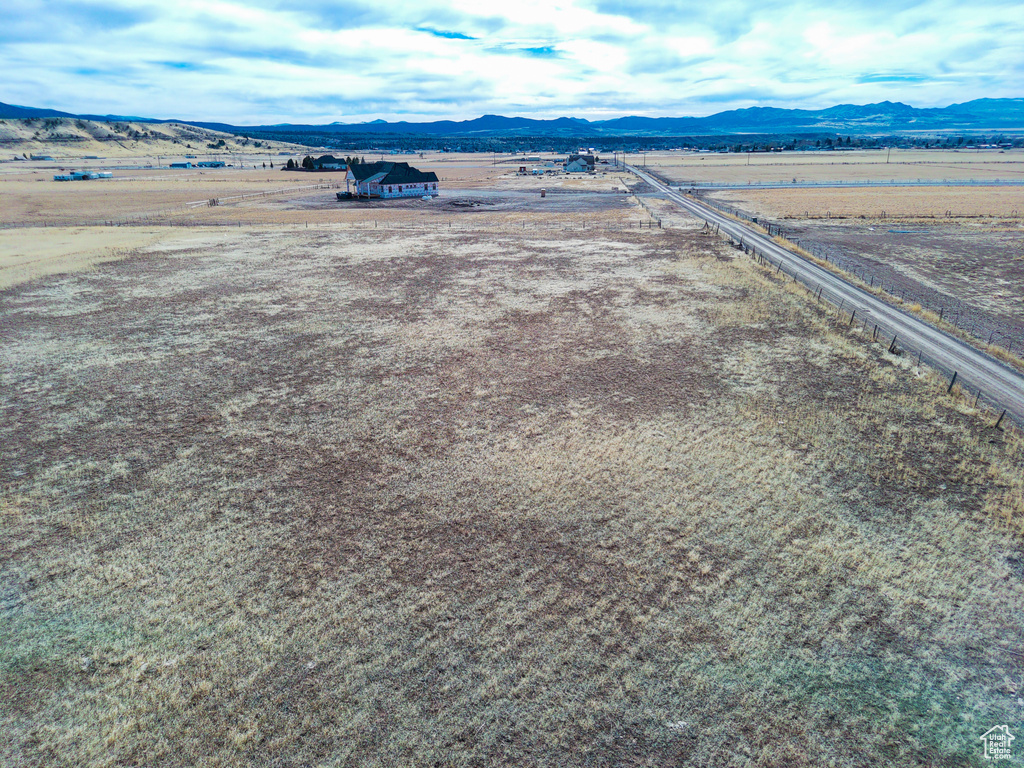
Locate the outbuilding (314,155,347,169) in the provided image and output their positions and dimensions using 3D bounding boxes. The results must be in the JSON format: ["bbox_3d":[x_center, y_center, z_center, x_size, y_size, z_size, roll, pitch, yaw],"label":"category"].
[{"bbox_3d":[-97.649,-119.873,367.714,14.000,6.700,12.000,2,20,5],"label":"outbuilding"}]

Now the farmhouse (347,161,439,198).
[{"bbox_3d":[-34.960,-59.397,197.319,20.828,9.200,18.500,-13,24,-32],"label":"farmhouse"}]

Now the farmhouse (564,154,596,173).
[{"bbox_3d":[35.175,-112.771,347.831,15.500,7.800,12.500,2,20,5],"label":"farmhouse"}]

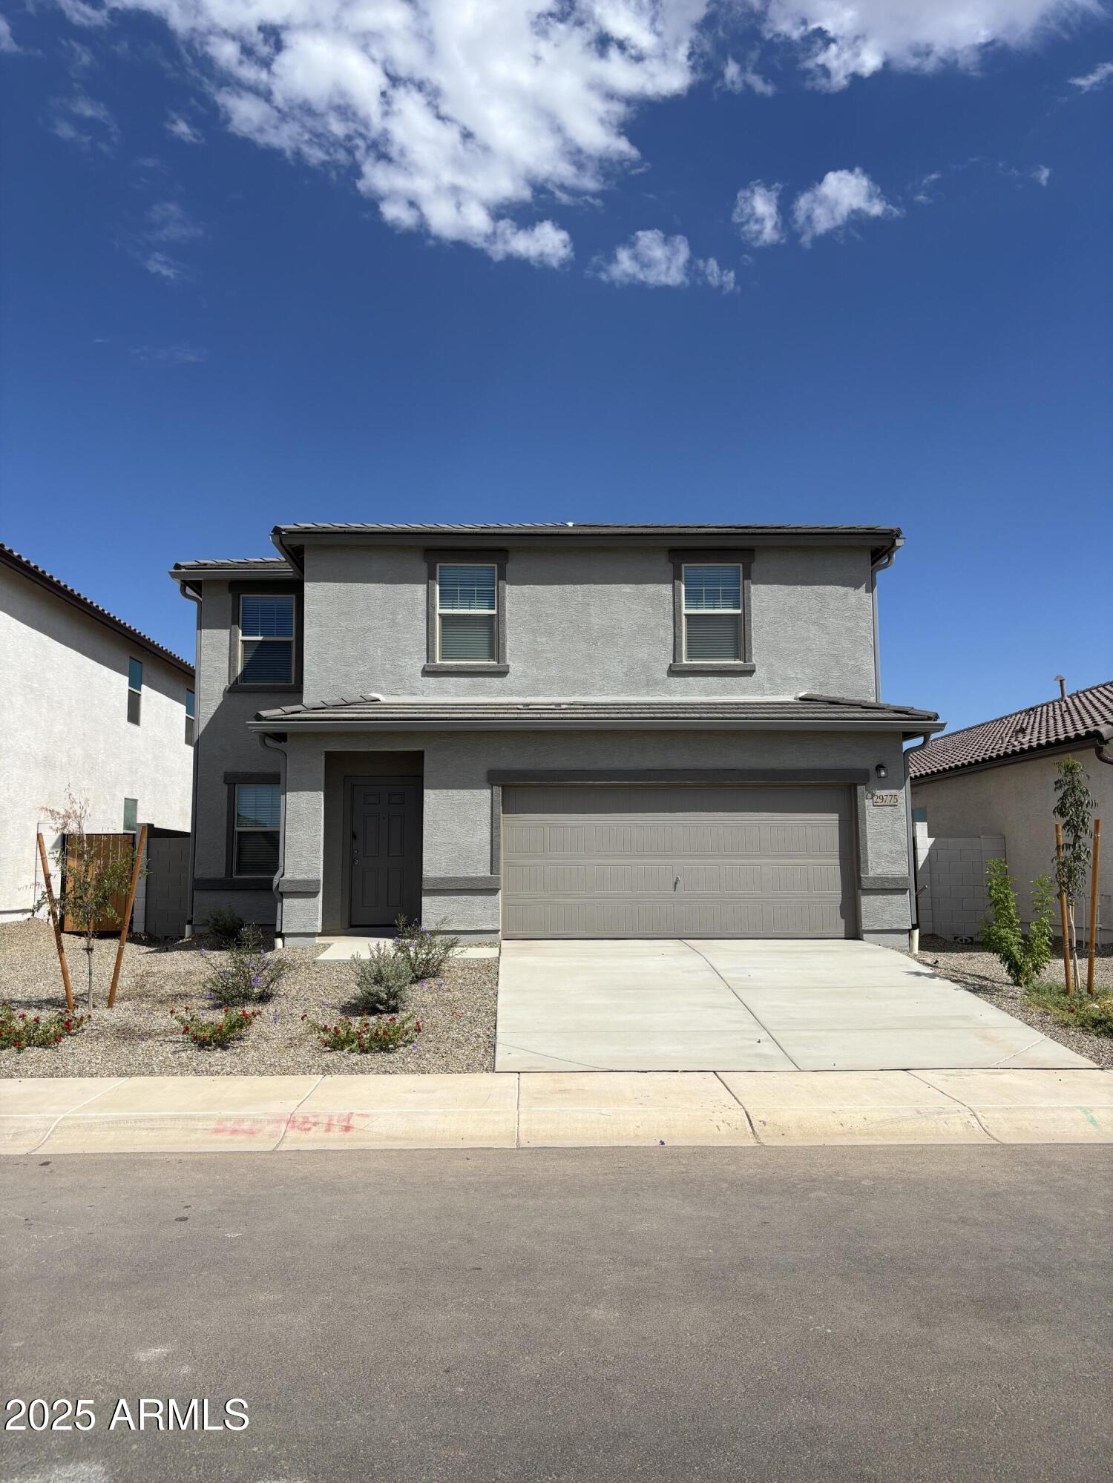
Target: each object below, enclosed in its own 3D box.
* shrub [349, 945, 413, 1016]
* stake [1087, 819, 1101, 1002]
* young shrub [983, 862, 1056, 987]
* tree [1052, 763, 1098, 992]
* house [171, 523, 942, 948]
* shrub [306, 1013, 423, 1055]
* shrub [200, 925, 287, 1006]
[{"bbox_3d":[-1.764,2.399,11.200,0.623,0.700,0.620,0,-5,-1],"label":"shrub"},{"bbox_3d":[5.782,1.770,11.985,0.060,1.904,0.060,5,-5,-1],"label":"stake"},{"bbox_3d":[5.156,2.036,12.450,0.765,1.435,0.750,0,-5,-1],"label":"young shrub"},{"bbox_3d":[5.600,1.417,12.050,0.417,2.528,0.450,0,-5,-1],"label":"tree"},{"bbox_3d":[-0.650,-0.330,21.160,11.200,7.240,13.000,0,-5,-1],"label":"house"},{"bbox_3d":[-1.678,2.521,9.650,1.015,0.322,0.800,0,-5,-1],"label":"shrub"},{"bbox_3d":[-3.267,2.343,11.650,0.877,0.837,0.850,0,-5,-1],"label":"shrub"}]

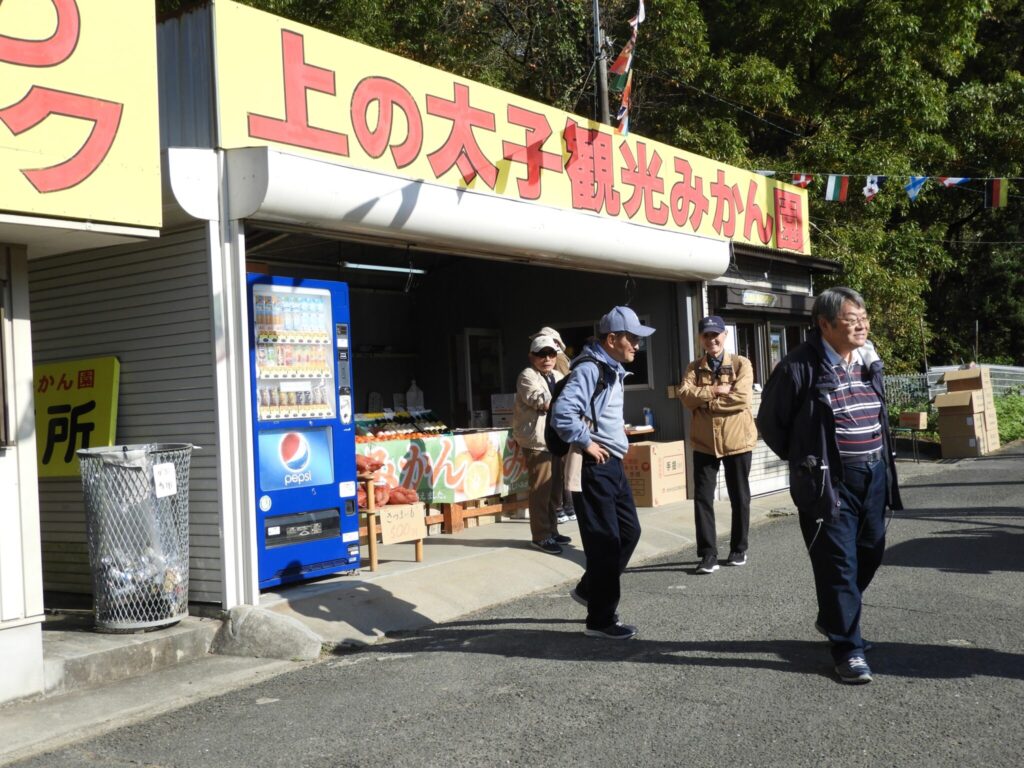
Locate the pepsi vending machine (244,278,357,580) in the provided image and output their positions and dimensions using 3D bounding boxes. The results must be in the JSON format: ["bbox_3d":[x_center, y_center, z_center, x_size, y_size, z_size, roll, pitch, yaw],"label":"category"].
[{"bbox_3d":[-1.531,0.303,7.324,0.680,1.830,0.880,-4,-2,36],"label":"pepsi vending machine"}]

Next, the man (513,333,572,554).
[{"bbox_3d":[0.241,0.435,8.500,0.400,1.540,0.500,-4,-2,42],"label":"man"}]

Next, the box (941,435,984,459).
[{"bbox_3d":[5.762,0.810,15.100,0.440,0.280,0.410,-4,-2,36],"label":"box"}]

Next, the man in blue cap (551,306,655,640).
[{"bbox_3d":[0.464,0.449,6.000,0.520,1.660,0.520,-3,-1,21],"label":"man in blue cap"}]

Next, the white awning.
[{"bbox_3d":[0.119,-1.102,8.506,0.350,0.410,6.030,-4,-2,36],"label":"white awning"}]

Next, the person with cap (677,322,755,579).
[{"bbox_3d":[1.387,0.403,7.950,0.520,1.720,0.360,-3,-1,12],"label":"person with cap"}]

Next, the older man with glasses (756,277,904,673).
[{"bbox_3d":[1.364,0.426,5.020,0.530,1.660,0.430,-2,-2,-34],"label":"older man with glasses"}]

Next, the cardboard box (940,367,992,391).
[{"bbox_3d":[6.005,-0.046,15.600,0.460,0.300,0.420,-4,-2,36],"label":"cardboard box"}]

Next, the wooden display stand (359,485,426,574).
[{"bbox_3d":[-0.912,0.910,7.823,0.430,0.580,0.560,-4,-2,36],"label":"wooden display stand"}]

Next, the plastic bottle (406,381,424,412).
[{"bbox_3d":[-0.897,0.107,11.000,0.135,0.295,0.135,-4,-2,36],"label":"plastic bottle"}]

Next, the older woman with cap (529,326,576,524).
[{"bbox_3d":[0.371,0.350,10.100,0.480,1.660,0.360,-2,-1,-15],"label":"older woman with cap"}]

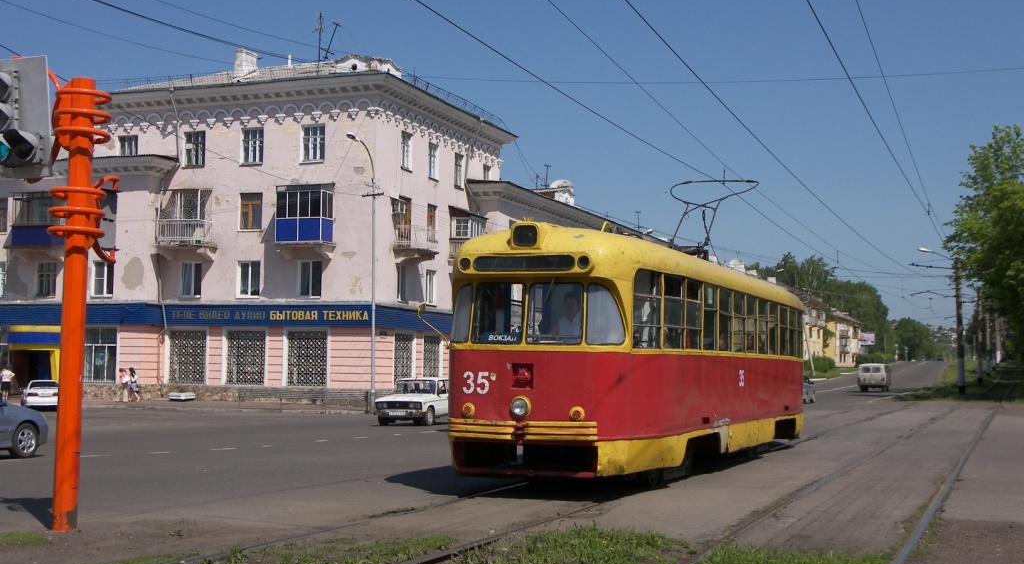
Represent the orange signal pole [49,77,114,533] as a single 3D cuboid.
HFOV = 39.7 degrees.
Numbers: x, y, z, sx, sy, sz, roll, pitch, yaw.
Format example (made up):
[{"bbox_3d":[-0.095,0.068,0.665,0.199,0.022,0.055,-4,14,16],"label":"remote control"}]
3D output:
[{"bbox_3d":[-4.075,0.192,13.227,0.570,4.201,0.550,2,-4,-17],"label":"orange signal pole"}]

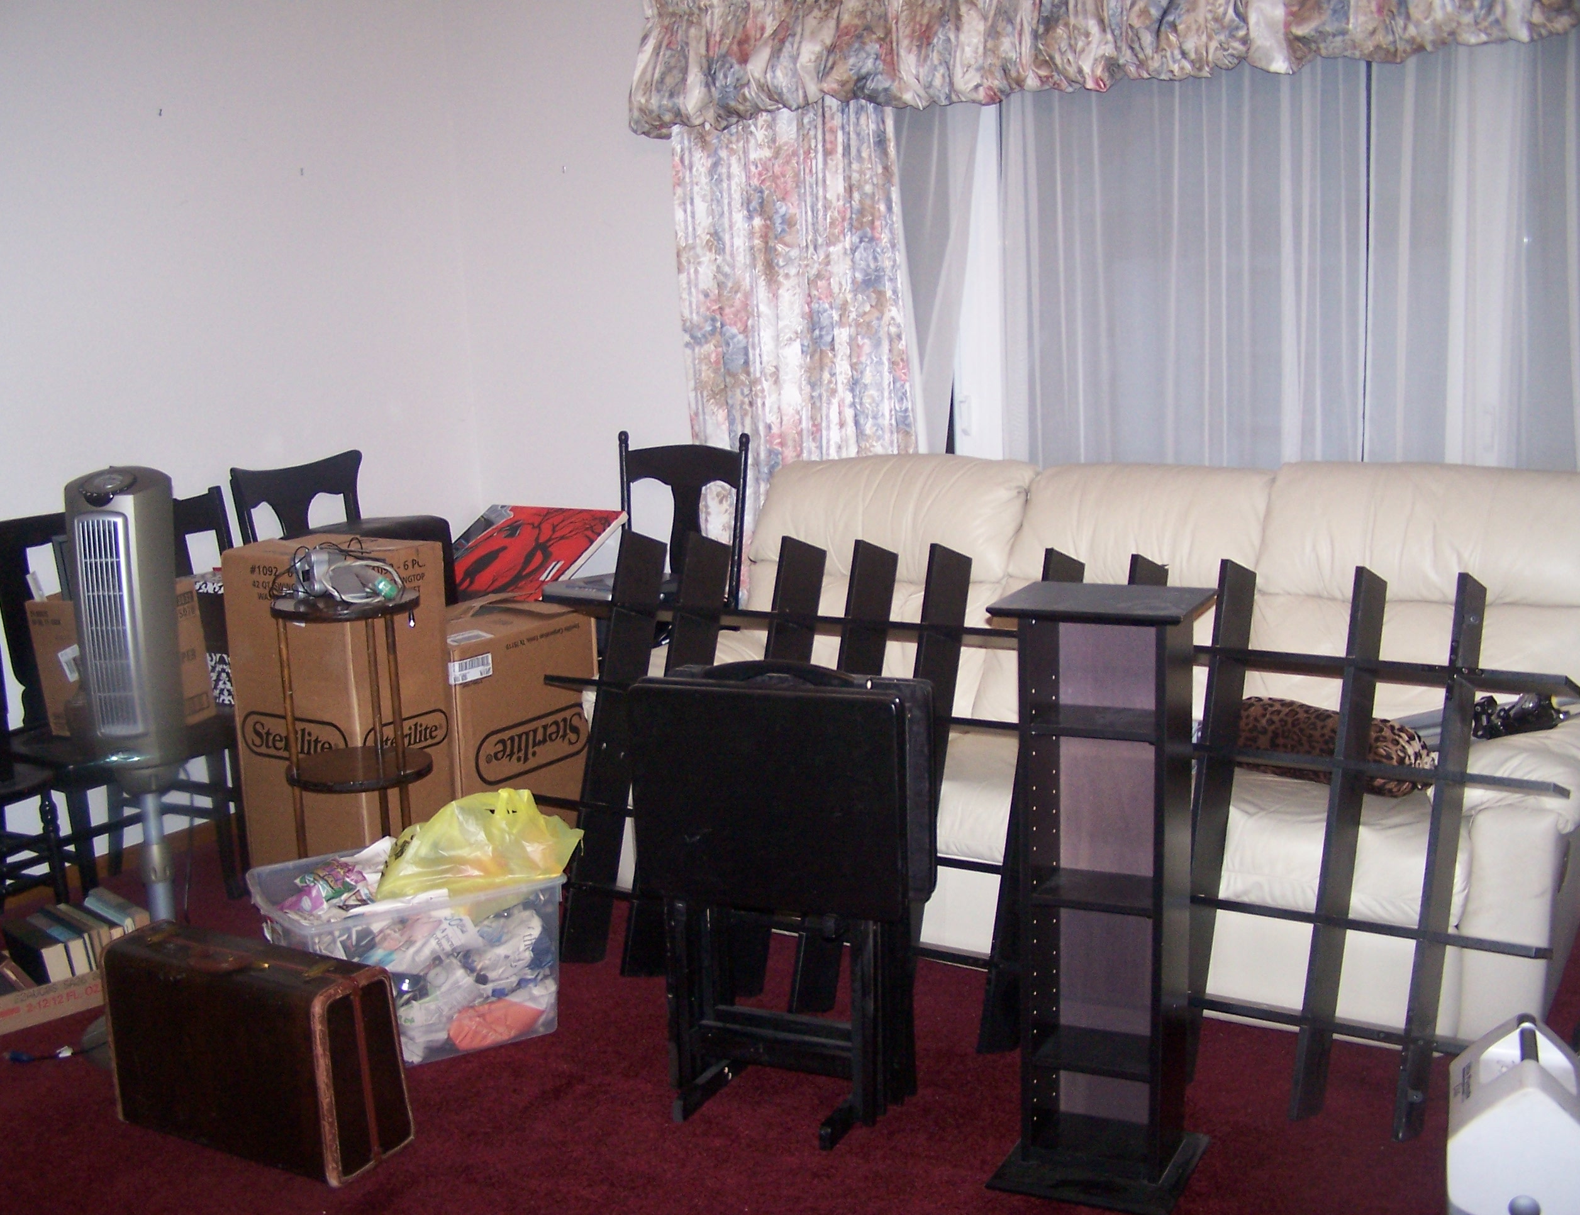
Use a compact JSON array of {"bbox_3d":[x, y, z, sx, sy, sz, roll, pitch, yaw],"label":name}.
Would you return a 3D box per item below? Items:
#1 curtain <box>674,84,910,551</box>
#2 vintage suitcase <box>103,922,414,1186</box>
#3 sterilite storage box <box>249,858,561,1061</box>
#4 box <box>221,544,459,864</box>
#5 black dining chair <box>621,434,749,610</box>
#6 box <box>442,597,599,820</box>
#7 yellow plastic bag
[{"bbox_3d":[0.000,-0.497,4.576,0.750,2.050,0.120,5,13,34],"label":"curtain"},{"bbox_3d":[-0.897,0.724,2.977,0.505,0.328,0.182,4,12,30],"label":"vintage suitcase"},{"bbox_3d":[-0.729,0.652,3.404,0.495,0.303,0.440,-8,12,-29],"label":"sterilite storage box"},{"bbox_3d":[-1.033,0.263,4.150,0.379,0.815,0.323,5,13,34],"label":"box"},{"bbox_3d":[-0.360,0.052,4.707,0.440,0.985,0.460,4,12,30],"label":"black dining chair"},{"bbox_3d":[-0.793,0.319,4.476,0.370,0.570,0.500,5,12,32],"label":"box"},{"bbox_3d":[-0.593,0.442,3.424,0.290,0.170,0.250,-8,12,-28],"label":"yellow plastic bag"}]

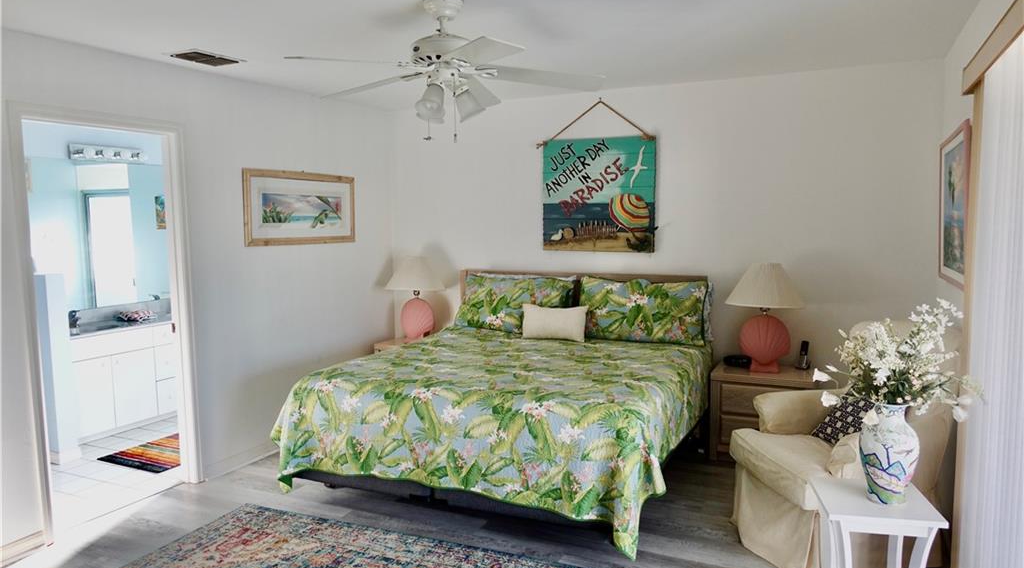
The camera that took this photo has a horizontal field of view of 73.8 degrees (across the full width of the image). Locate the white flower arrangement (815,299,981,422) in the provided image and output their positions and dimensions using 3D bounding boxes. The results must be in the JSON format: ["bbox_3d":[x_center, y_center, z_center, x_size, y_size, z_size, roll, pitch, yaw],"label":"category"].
[{"bbox_3d":[1.311,0.263,2.322,0.532,0.421,0.451,2,6,27],"label":"white flower arrangement"}]

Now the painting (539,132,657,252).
[{"bbox_3d":[0.615,-0.629,4.887,0.848,0.791,0.030,2,6,26],"label":"painting"}]

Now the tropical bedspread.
[{"bbox_3d":[0.008,0.730,4.070,2.150,0.595,1.950,2,6,26],"label":"tropical bedspread"}]

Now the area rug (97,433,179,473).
[{"bbox_3d":[-2.281,1.128,4.778,0.600,0.015,0.875,2,6,26],"label":"area rug"}]

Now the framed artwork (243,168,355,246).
[{"bbox_3d":[-1.448,-0.525,4.749,0.030,0.489,1.063,2,6,27],"label":"framed artwork"}]

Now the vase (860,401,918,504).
[{"bbox_3d":[1.306,0.583,2.364,0.191,0.341,0.191,2,6,27],"label":"vase"}]

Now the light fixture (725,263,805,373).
[{"bbox_3d":[1.579,0.217,4.280,0.466,0.691,0.466,2,6,26],"label":"light fixture"}]

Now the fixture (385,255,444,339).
[{"bbox_3d":[-0.757,0.128,5.393,0.461,0.692,0.461,-1,6,0],"label":"fixture"}]

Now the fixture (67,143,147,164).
[{"bbox_3d":[-3.179,-1.016,5.402,0.130,0.115,0.612,2,6,27],"label":"fixture"}]

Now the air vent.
[{"bbox_3d":[-1.675,-1.224,3.741,0.260,0.020,0.350,2,6,26],"label":"air vent"}]

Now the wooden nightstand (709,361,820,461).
[{"bbox_3d":[1.607,0.838,4.358,0.607,0.562,0.386,2,6,26],"label":"wooden nightstand"}]

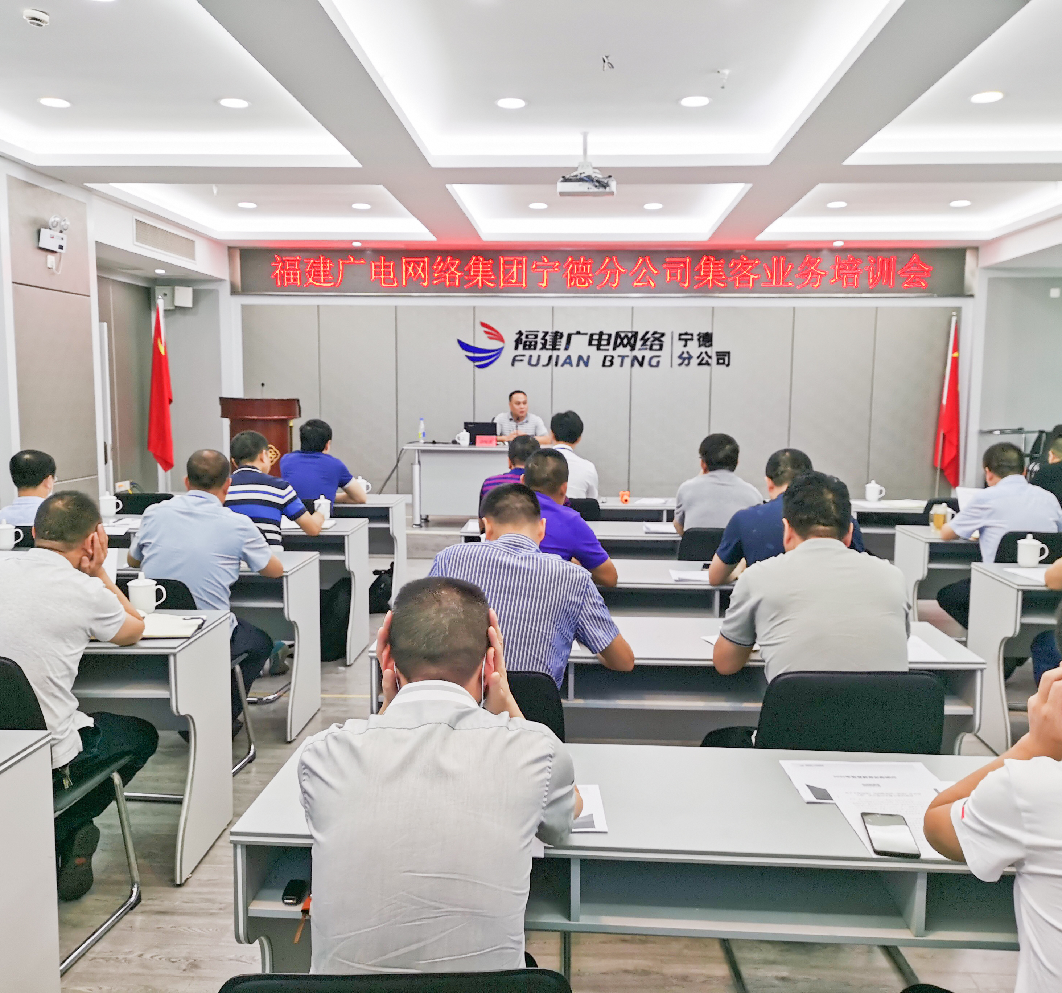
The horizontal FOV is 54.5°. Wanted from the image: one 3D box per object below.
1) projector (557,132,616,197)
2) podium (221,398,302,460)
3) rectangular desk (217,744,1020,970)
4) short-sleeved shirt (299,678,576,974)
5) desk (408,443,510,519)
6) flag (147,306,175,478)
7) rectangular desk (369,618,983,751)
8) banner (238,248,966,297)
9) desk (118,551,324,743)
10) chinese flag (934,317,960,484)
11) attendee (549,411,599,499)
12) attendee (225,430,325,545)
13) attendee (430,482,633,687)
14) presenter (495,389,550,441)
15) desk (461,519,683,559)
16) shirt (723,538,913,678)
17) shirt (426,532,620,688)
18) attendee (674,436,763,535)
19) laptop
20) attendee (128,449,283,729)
[{"bbox_3d":[0.367,-2.178,6.756,0.385,0.411,0.310,1,6,3],"label":"projector"},{"bbox_3d":[-2.587,-0.367,9.914,0.710,1.170,0.460,-3,7,-27],"label":"podium"},{"bbox_3d":[0.366,0.941,2.026,1.770,0.740,0.500,1,6,3],"label":"rectangular desk"},{"bbox_3d":[-0.150,0.577,1.713,0.470,0.580,0.420,1,6,3],"label":"short-sleeved shirt"},{"bbox_3d":[-0.407,-0.096,9.925,1.520,0.760,0.650,1,6,3],"label":"desk"},{"bbox_3d":[-3.709,-1.091,10.346,0.240,1.690,0.220,1,6,3],"label":"flag"},{"bbox_3d":[0.434,0.822,3.354,1.820,0.750,0.530,1,6,3],"label":"rectangular desk"},{"bbox_3d":[0.708,-2.433,11.188,7.850,0.500,0.100,1,6,3],"label":"banner"},{"bbox_3d":[-1.914,0.654,4.724,1.800,0.750,0.510,1,6,3],"label":"desk"},{"bbox_3d":[4.418,-0.996,10.947,0.270,1.820,0.220,1,6,3],"label":"chinese flag"},{"bbox_3d":[0.214,0.129,6.948,0.480,1.390,0.780,1,6,3],"label":"attendee"},{"bbox_3d":[-1.379,0.301,5.424,0.530,1.307,0.750,2,6,11],"label":"attendee"},{"bbox_3d":[-0.004,0.577,2.914,0.580,1.240,0.800,1,6,3],"label":"attendee"},{"bbox_3d":[-0.097,-0.403,10.281,0.570,1.300,0.720,1,6,3],"label":"presenter"},{"bbox_3d":[0.529,0.551,5.785,1.800,0.750,0.510,1,6,3],"label":"desk"},{"bbox_3d":[0.735,0.438,2.710,0.500,0.630,0.380,1,6,3],"label":"shirt"},{"bbox_3d":[-0.043,0.426,2.834,0.550,0.650,0.470,1,6,3],"label":"shirt"},{"bbox_3d":[0.965,0.323,5.335,0.520,1.304,0.750,1,6,2],"label":"attendee"},{"bbox_3d":[-0.451,-0.594,9.793,0.325,0.216,0.280,1,6,10],"label":"laptop"},{"bbox_3d":[-1.325,0.440,4.259,0.620,1.310,0.780,1,6,3],"label":"attendee"}]

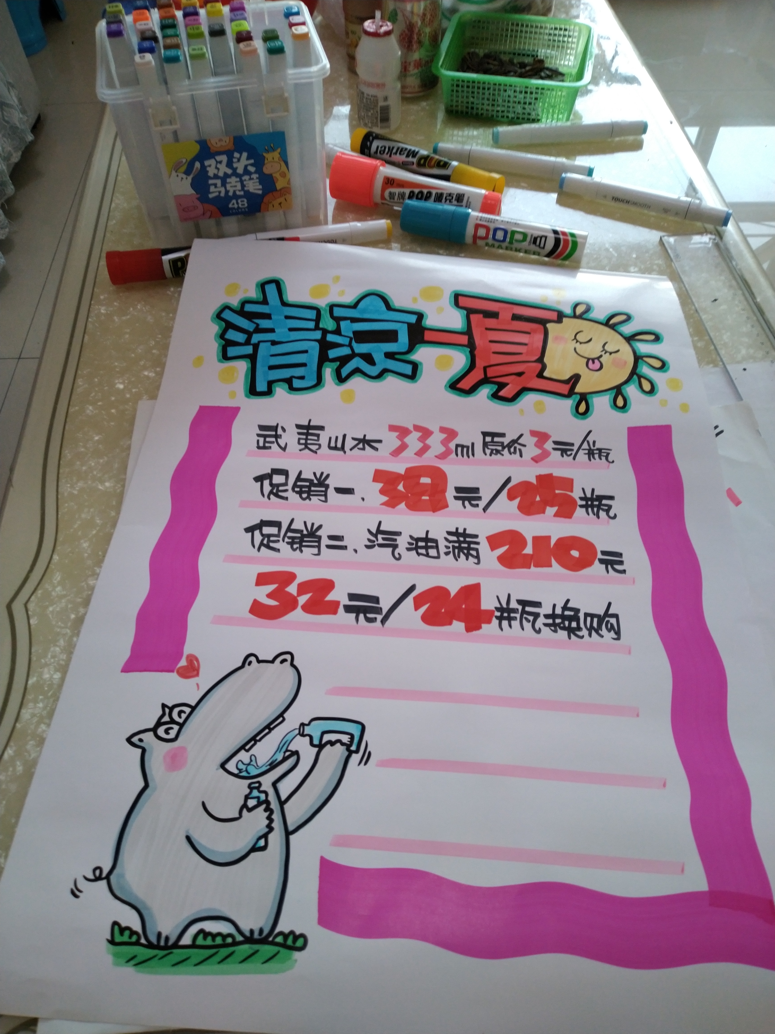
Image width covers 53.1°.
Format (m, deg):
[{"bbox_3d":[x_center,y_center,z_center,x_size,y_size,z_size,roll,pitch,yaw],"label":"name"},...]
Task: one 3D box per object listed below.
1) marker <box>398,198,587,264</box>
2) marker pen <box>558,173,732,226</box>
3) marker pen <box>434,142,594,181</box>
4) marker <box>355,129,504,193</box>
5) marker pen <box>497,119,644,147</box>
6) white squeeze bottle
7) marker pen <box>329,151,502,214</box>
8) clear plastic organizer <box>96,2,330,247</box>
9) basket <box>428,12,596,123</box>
[{"bbox_3d":[0.092,-0.250,0.679,0.162,0.028,0.028,13,57,9],"label":"marker"},{"bbox_3d":[0.235,-0.292,0.715,0.156,0.015,0.016,18,58,12],"label":"marker pen"},{"bbox_3d":[0.121,-0.345,0.750,0.154,0.015,0.016,12,57,8],"label":"marker pen"},{"bbox_3d":[0.037,-0.341,0.742,0.160,0.025,0.025,25,60,16],"label":"marker"},{"bbox_3d":[0.184,-0.386,0.778,0.155,0.015,0.016,-4,56,-2],"label":"marker pen"},{"bbox_3d":[-0.008,-0.441,0.763,0.044,0.101,0.044,0,56,0],"label":"white squeeze bottle"},{"bbox_3d":[0.025,-0.297,0.706,0.158,0.036,0.040,13,57,9],"label":"marker pen"},{"bbox_3d":[-0.137,-0.331,0.663,0.171,0.148,0.118,-9,57,-6],"label":"clear plastic organizer"},{"bbox_3d":[0.132,-0.463,0.808,0.148,0.050,0.119,9,57,7],"label":"basket"}]

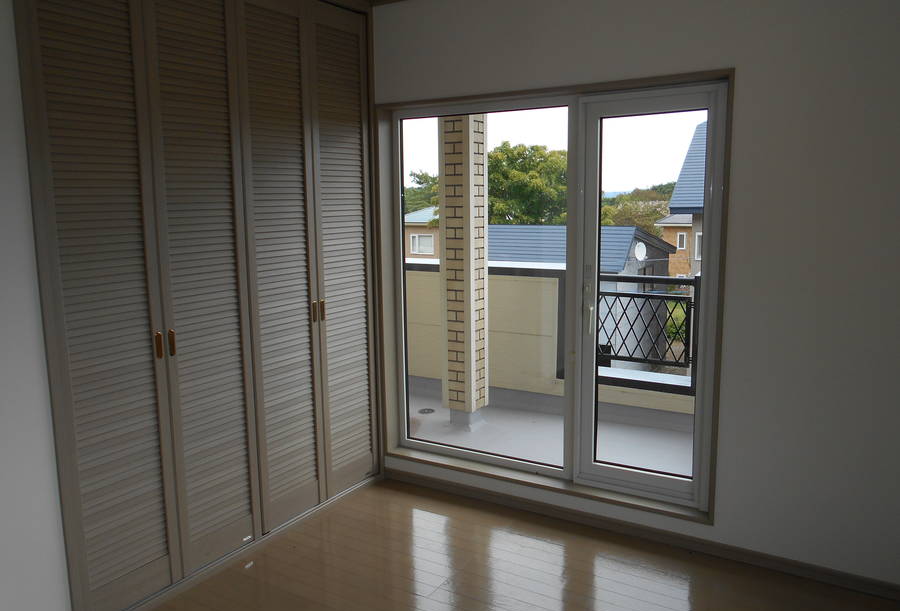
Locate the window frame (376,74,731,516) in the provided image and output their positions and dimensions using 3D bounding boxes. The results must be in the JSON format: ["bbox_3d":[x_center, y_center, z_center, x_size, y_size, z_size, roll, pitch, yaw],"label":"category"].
[{"bbox_3d":[0.401,-0.052,3.123,1.600,1.746,0.090,4,10,31],"label":"window frame"}]

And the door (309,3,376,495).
[{"bbox_3d":[-0.514,-0.233,3.285,0.035,2.313,0.395,4,10,31],"label":"door"}]

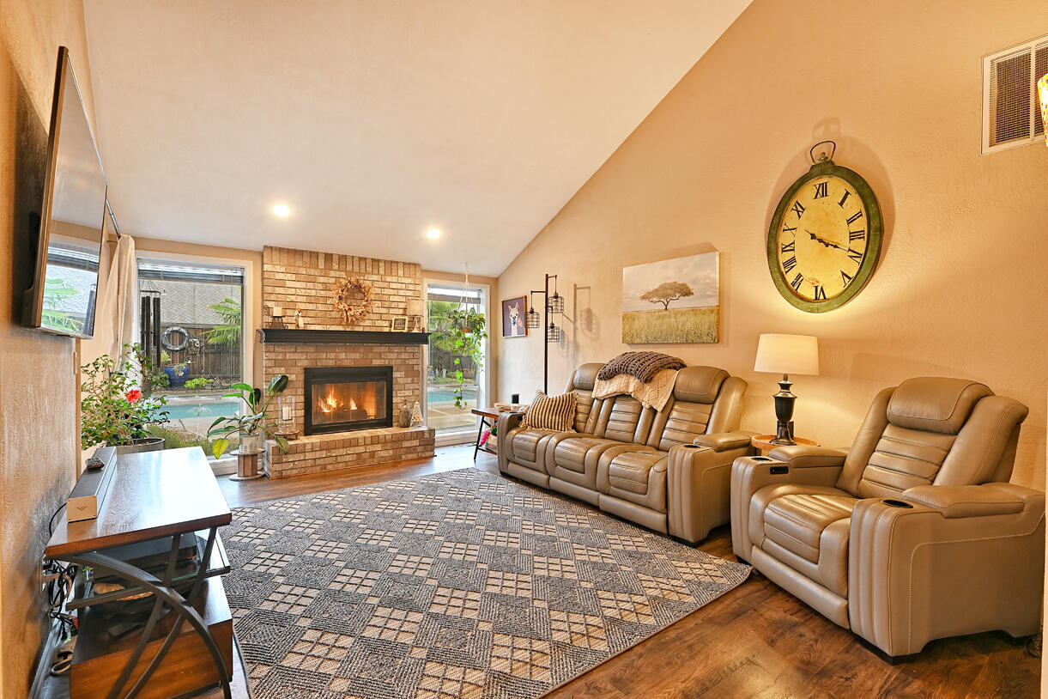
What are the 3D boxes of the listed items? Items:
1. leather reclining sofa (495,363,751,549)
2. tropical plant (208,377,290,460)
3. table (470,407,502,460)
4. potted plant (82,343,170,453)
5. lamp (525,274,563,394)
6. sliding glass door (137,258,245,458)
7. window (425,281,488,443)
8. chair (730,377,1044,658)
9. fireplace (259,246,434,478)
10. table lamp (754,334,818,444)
[{"bbox_3d":[0.805,0.699,4.354,1.001,1.135,2.257,0,0,-37],"label":"leather reclining sofa"},{"bbox_3d":[-2.678,0.655,4.810,0.634,0.792,0.581,0,1,-37],"label":"tropical plant"},{"bbox_3d":[-0.167,0.974,5.537,0.625,0.574,0.625,0,0,-37],"label":"table"},{"bbox_3d":[-3.254,0.607,4.018,0.650,1.306,0.650,0,0,-37],"label":"potted plant"},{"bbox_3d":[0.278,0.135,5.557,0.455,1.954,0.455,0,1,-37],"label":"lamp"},{"bbox_3d":[-3.186,0.131,4.775,0.871,1.927,0.119,0,1,-37],"label":"sliding glass door"},{"bbox_3d":[-0.909,0.162,6.479,0.924,2.020,0.119,0,1,-37],"label":"window"},{"bbox_3d":[1.910,0.728,2.677,0.990,1.162,1.010,0,1,-14],"label":"chair"},{"bbox_3d":[-1.859,0.098,5.404,1.756,2.270,0.502,0,1,-37],"label":"fireplace"},{"bbox_3d":[1.793,0.274,3.397,0.403,0.755,0.403,0,1,-37],"label":"table lamp"}]

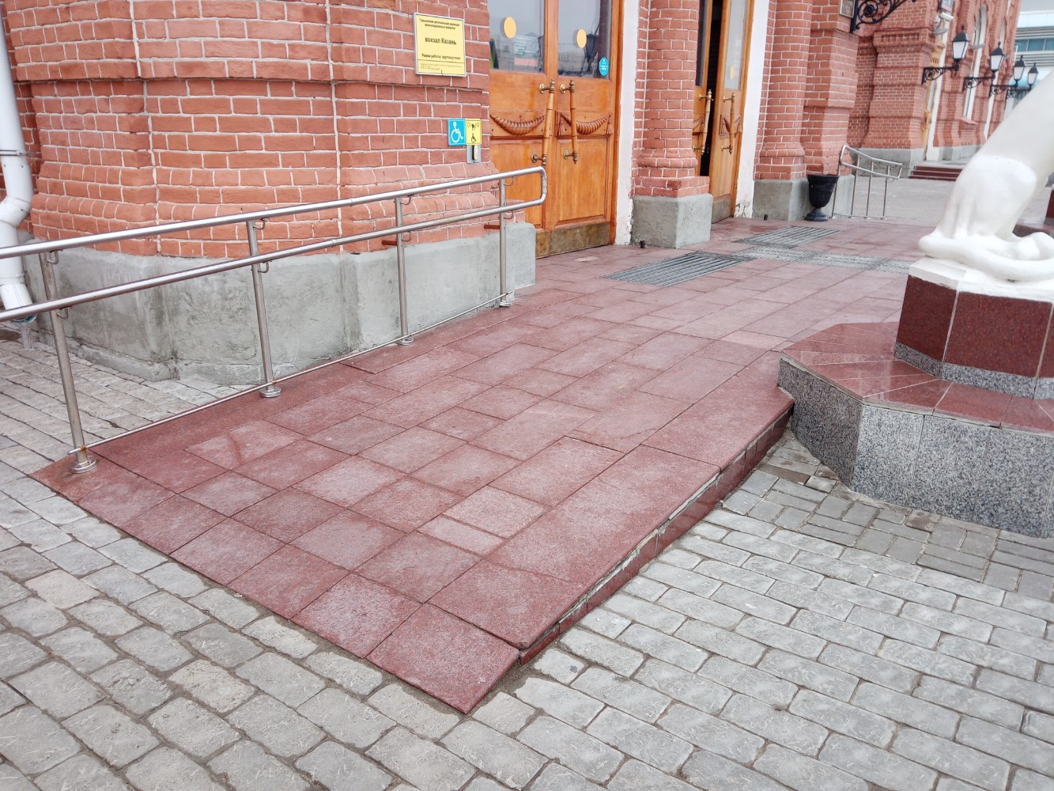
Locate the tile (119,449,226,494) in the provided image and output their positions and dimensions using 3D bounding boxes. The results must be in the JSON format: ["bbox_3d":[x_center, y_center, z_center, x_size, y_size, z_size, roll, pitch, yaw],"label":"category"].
[{"bbox_3d":[-1.314,0.295,3.000,0.337,0.025,0.218,13,26,33],"label":"tile"}]

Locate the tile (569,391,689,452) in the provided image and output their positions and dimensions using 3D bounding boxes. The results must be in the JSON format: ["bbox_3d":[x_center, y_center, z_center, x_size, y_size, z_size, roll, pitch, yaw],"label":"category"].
[{"bbox_3d":[0.468,0.121,3.544,0.296,0.030,0.622,14,27,33],"label":"tile"}]

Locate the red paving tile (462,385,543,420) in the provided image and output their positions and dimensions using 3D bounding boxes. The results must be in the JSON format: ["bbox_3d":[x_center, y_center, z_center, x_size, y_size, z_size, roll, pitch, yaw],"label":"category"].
[{"bbox_3d":[-0.117,0.046,3.764,0.289,0.030,0.318,14,27,33],"label":"red paving tile"}]

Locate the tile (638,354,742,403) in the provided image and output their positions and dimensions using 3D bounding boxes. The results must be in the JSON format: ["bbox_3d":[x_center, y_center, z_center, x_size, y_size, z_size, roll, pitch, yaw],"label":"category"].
[{"bbox_3d":[0.842,-0.075,4.011,0.303,0.030,0.621,14,27,33],"label":"tile"}]

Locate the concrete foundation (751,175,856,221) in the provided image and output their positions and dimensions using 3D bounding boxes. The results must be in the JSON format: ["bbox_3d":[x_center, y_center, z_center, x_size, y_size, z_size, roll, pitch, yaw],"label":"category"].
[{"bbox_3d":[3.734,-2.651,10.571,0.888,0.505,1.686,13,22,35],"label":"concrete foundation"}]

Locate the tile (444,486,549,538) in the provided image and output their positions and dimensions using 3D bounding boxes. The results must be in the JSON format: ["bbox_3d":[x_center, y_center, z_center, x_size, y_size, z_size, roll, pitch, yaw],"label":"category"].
[{"bbox_3d":[-0.105,0.425,2.821,0.282,0.030,0.244,14,27,33],"label":"tile"}]

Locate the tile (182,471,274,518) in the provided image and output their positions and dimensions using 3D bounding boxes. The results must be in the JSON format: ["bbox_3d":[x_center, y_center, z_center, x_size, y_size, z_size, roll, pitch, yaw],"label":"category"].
[{"bbox_3d":[-1.058,0.356,2.825,0.293,0.025,0.219,13,26,33],"label":"tile"}]

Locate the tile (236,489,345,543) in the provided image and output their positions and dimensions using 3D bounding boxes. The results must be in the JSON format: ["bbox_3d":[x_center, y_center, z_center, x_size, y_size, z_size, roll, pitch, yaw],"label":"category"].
[{"bbox_3d":[-0.802,0.409,2.673,0.297,0.025,0.256,13,26,33],"label":"tile"}]

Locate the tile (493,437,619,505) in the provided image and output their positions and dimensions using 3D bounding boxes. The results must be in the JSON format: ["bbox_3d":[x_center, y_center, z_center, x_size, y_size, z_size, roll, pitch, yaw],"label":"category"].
[{"bbox_3d":[0.121,0.287,2.943,0.296,0.030,0.487,13,27,35],"label":"tile"}]

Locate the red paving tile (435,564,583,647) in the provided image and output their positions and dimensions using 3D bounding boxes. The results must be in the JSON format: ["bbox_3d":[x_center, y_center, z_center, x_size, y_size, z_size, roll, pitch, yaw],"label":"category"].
[{"bbox_3d":[-0.070,0.609,2.361,0.326,0.030,0.308,14,27,33],"label":"red paving tile"}]

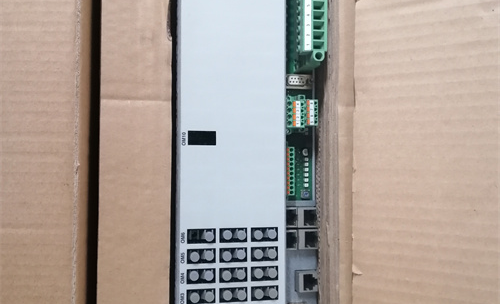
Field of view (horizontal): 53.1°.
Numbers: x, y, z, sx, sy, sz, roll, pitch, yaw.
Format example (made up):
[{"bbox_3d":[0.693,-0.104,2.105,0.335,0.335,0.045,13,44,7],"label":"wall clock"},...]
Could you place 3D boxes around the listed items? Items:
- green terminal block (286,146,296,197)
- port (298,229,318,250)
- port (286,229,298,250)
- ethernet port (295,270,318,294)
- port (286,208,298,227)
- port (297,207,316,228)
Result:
[{"bbox_3d":[0.030,0.016,0.410,0.009,0.017,0.039,0,89,-11],"label":"green terminal block"},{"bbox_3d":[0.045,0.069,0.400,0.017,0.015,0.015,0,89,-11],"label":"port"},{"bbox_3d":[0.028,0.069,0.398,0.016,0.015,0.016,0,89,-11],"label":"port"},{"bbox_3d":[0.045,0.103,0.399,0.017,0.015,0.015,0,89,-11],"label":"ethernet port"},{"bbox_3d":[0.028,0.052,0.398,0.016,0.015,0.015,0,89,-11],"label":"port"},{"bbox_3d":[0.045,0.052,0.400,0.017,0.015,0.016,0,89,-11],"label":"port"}]

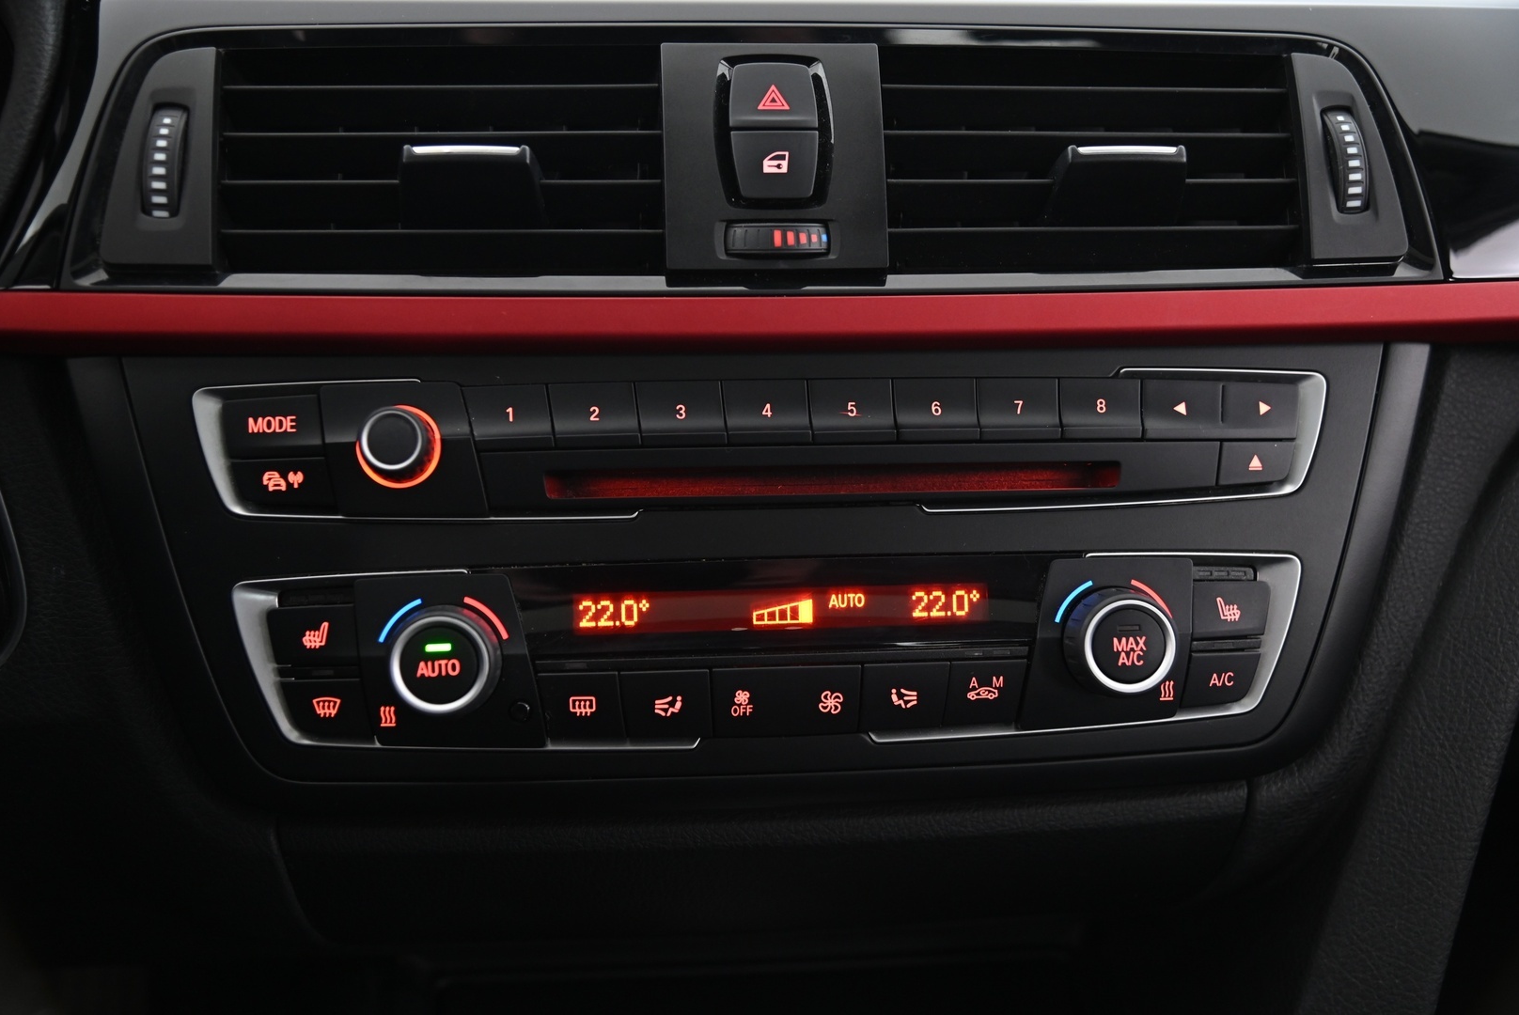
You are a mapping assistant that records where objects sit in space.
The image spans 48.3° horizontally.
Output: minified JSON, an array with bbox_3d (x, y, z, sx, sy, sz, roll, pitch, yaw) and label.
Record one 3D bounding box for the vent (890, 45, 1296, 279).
[{"bbox_3d":[0.077,-0.080,0.396,0.096,0.048,0.030,-1,-3,-10],"label":"vent"}]

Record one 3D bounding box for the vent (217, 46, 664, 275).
[{"bbox_3d":[-0.072,-0.079,0.388,0.099,0.049,0.030,-1,-3,-2],"label":"vent"}]

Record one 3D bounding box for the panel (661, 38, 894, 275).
[{"bbox_3d":[0.003,-0.079,0.384,0.049,0.050,0.020,-1,-3,-5],"label":"panel"}]

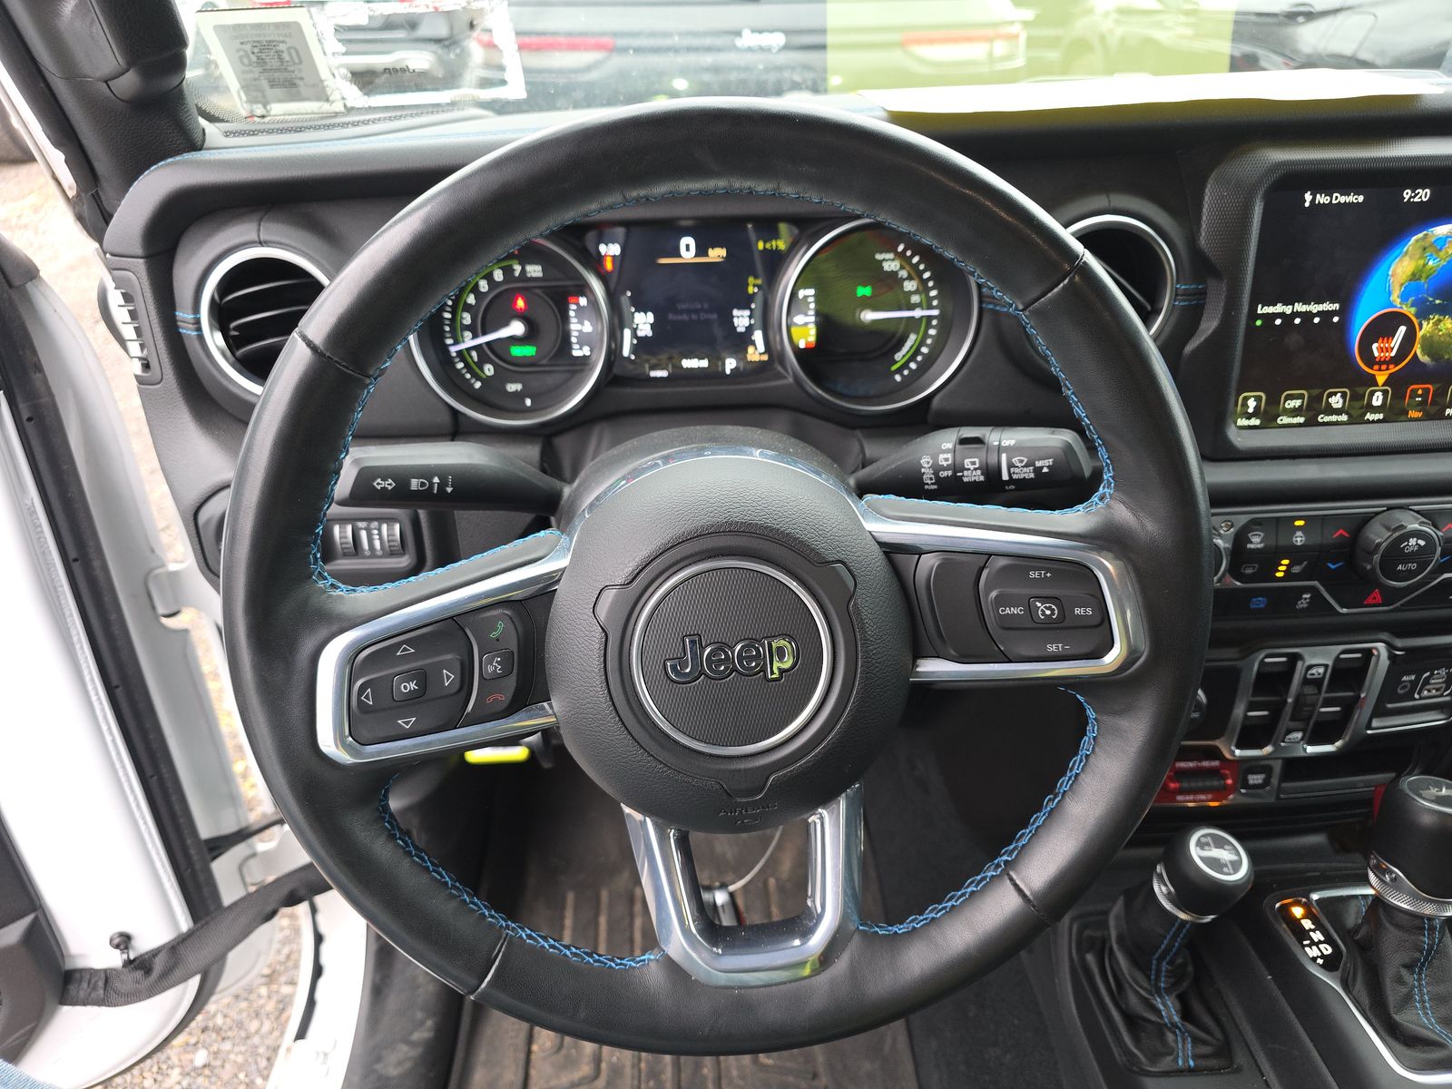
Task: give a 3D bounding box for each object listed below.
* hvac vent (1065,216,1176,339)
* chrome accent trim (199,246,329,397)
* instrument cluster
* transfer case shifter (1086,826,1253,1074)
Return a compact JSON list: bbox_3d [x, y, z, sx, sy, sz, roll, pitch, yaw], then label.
[{"bbox_3d":[0.225,-0.155,0.586,0.090,0.090,0.045,-3,13,-3],"label":"hvac vent"},{"bbox_3d":[-0.252,-0.123,0.544,0.086,0.086,0.018,1,20,3],"label":"chrome accent trim"},{"bbox_3d":[-0.017,-0.136,0.579,0.332,0.120,0.050,-3,25,-2],"label":"instrument cluster"},{"bbox_3d":[0.276,0.228,0.591,0.078,0.158,0.110,-3,31,-2],"label":"transfer case shifter"}]

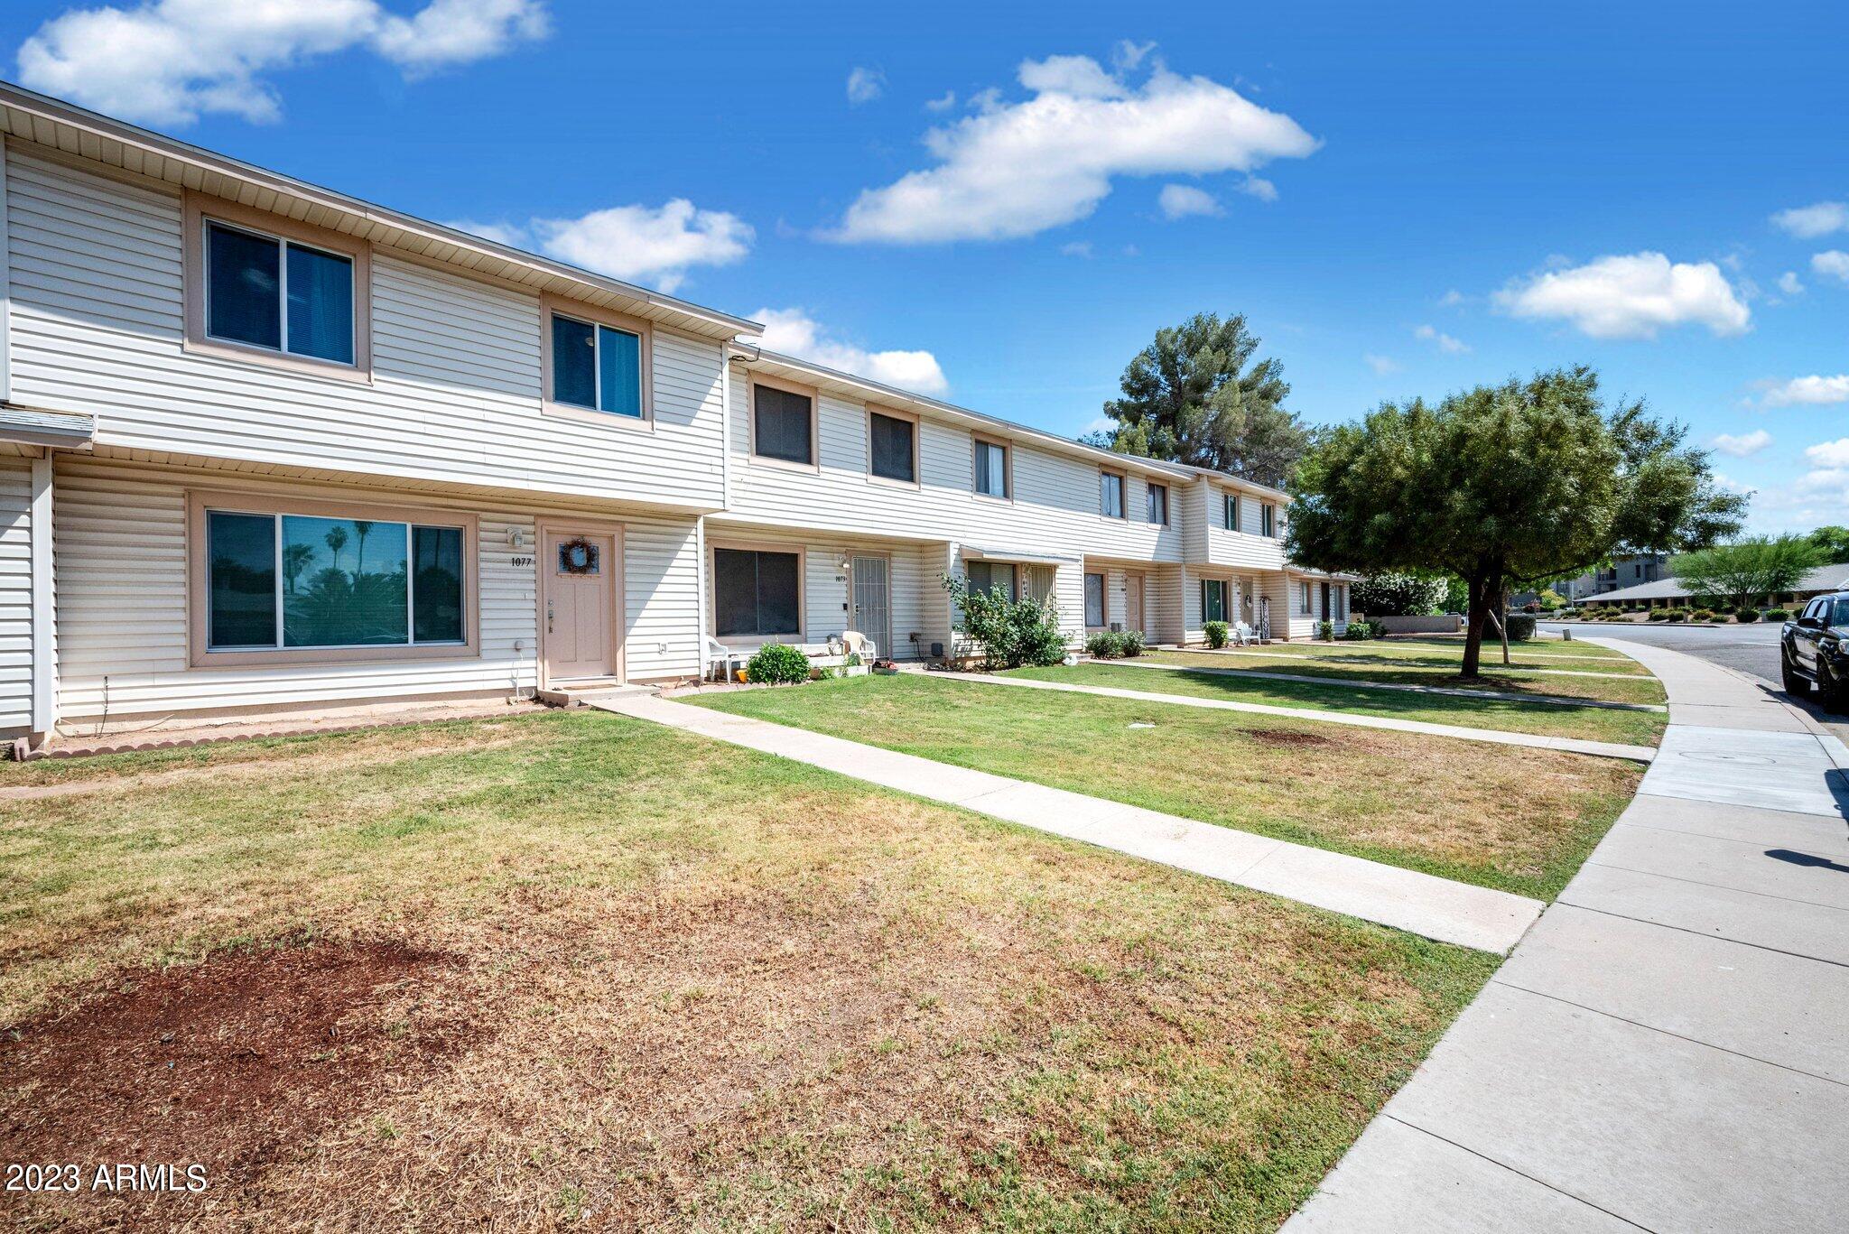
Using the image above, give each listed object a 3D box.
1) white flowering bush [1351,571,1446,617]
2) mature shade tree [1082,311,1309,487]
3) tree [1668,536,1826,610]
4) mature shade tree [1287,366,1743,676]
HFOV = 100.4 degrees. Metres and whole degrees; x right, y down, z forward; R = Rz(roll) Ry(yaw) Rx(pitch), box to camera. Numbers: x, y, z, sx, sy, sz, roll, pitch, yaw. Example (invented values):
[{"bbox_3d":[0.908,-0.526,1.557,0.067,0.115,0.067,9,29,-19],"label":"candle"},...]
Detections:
[{"bbox_3d":[29.300,-1.200,48.000,5.600,3.800,4.300,-2,-1,31],"label":"white flowering bush"},{"bbox_3d":[16.200,-8.500,46.000,12.000,19.000,11.500,-1,-1,0],"label":"mature shade tree"},{"bbox_3d":[63.800,-3.000,60.000,8.200,6.700,8.000,-1,-1,0],"label":"tree"},{"bbox_3d":[10.600,-1.820,14.700,7.200,5.900,6.800,-1,-1,0],"label":"mature shade tree"}]

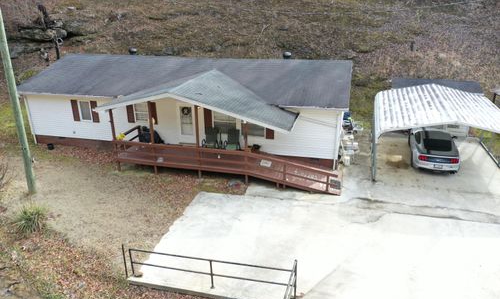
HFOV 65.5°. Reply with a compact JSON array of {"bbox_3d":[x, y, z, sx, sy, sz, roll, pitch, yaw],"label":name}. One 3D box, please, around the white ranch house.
[{"bbox_3d":[-3.315,-2.779,21.903,17.230,4.470,10.730,4,22,13],"label":"white ranch house"}]

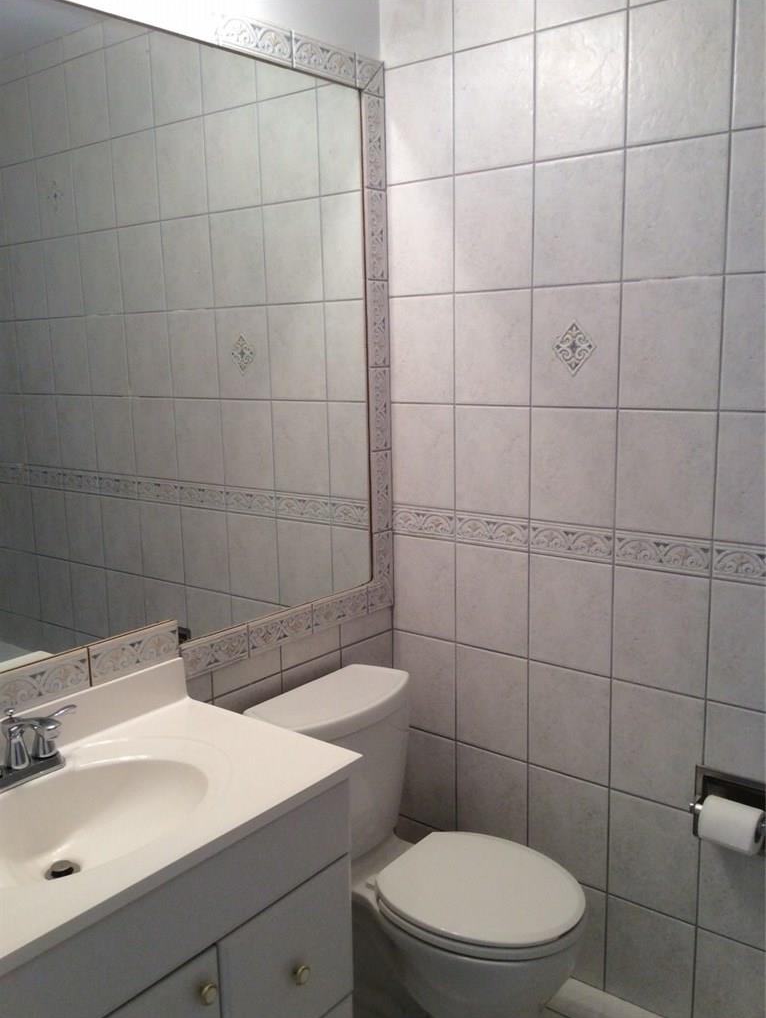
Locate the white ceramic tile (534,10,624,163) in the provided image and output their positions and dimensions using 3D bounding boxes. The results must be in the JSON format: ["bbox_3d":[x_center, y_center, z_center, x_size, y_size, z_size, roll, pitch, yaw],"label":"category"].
[{"bbox_3d":[0.391,-0.829,1.875,0.200,0.247,0.010,7,13,39],"label":"white ceramic tile"}]

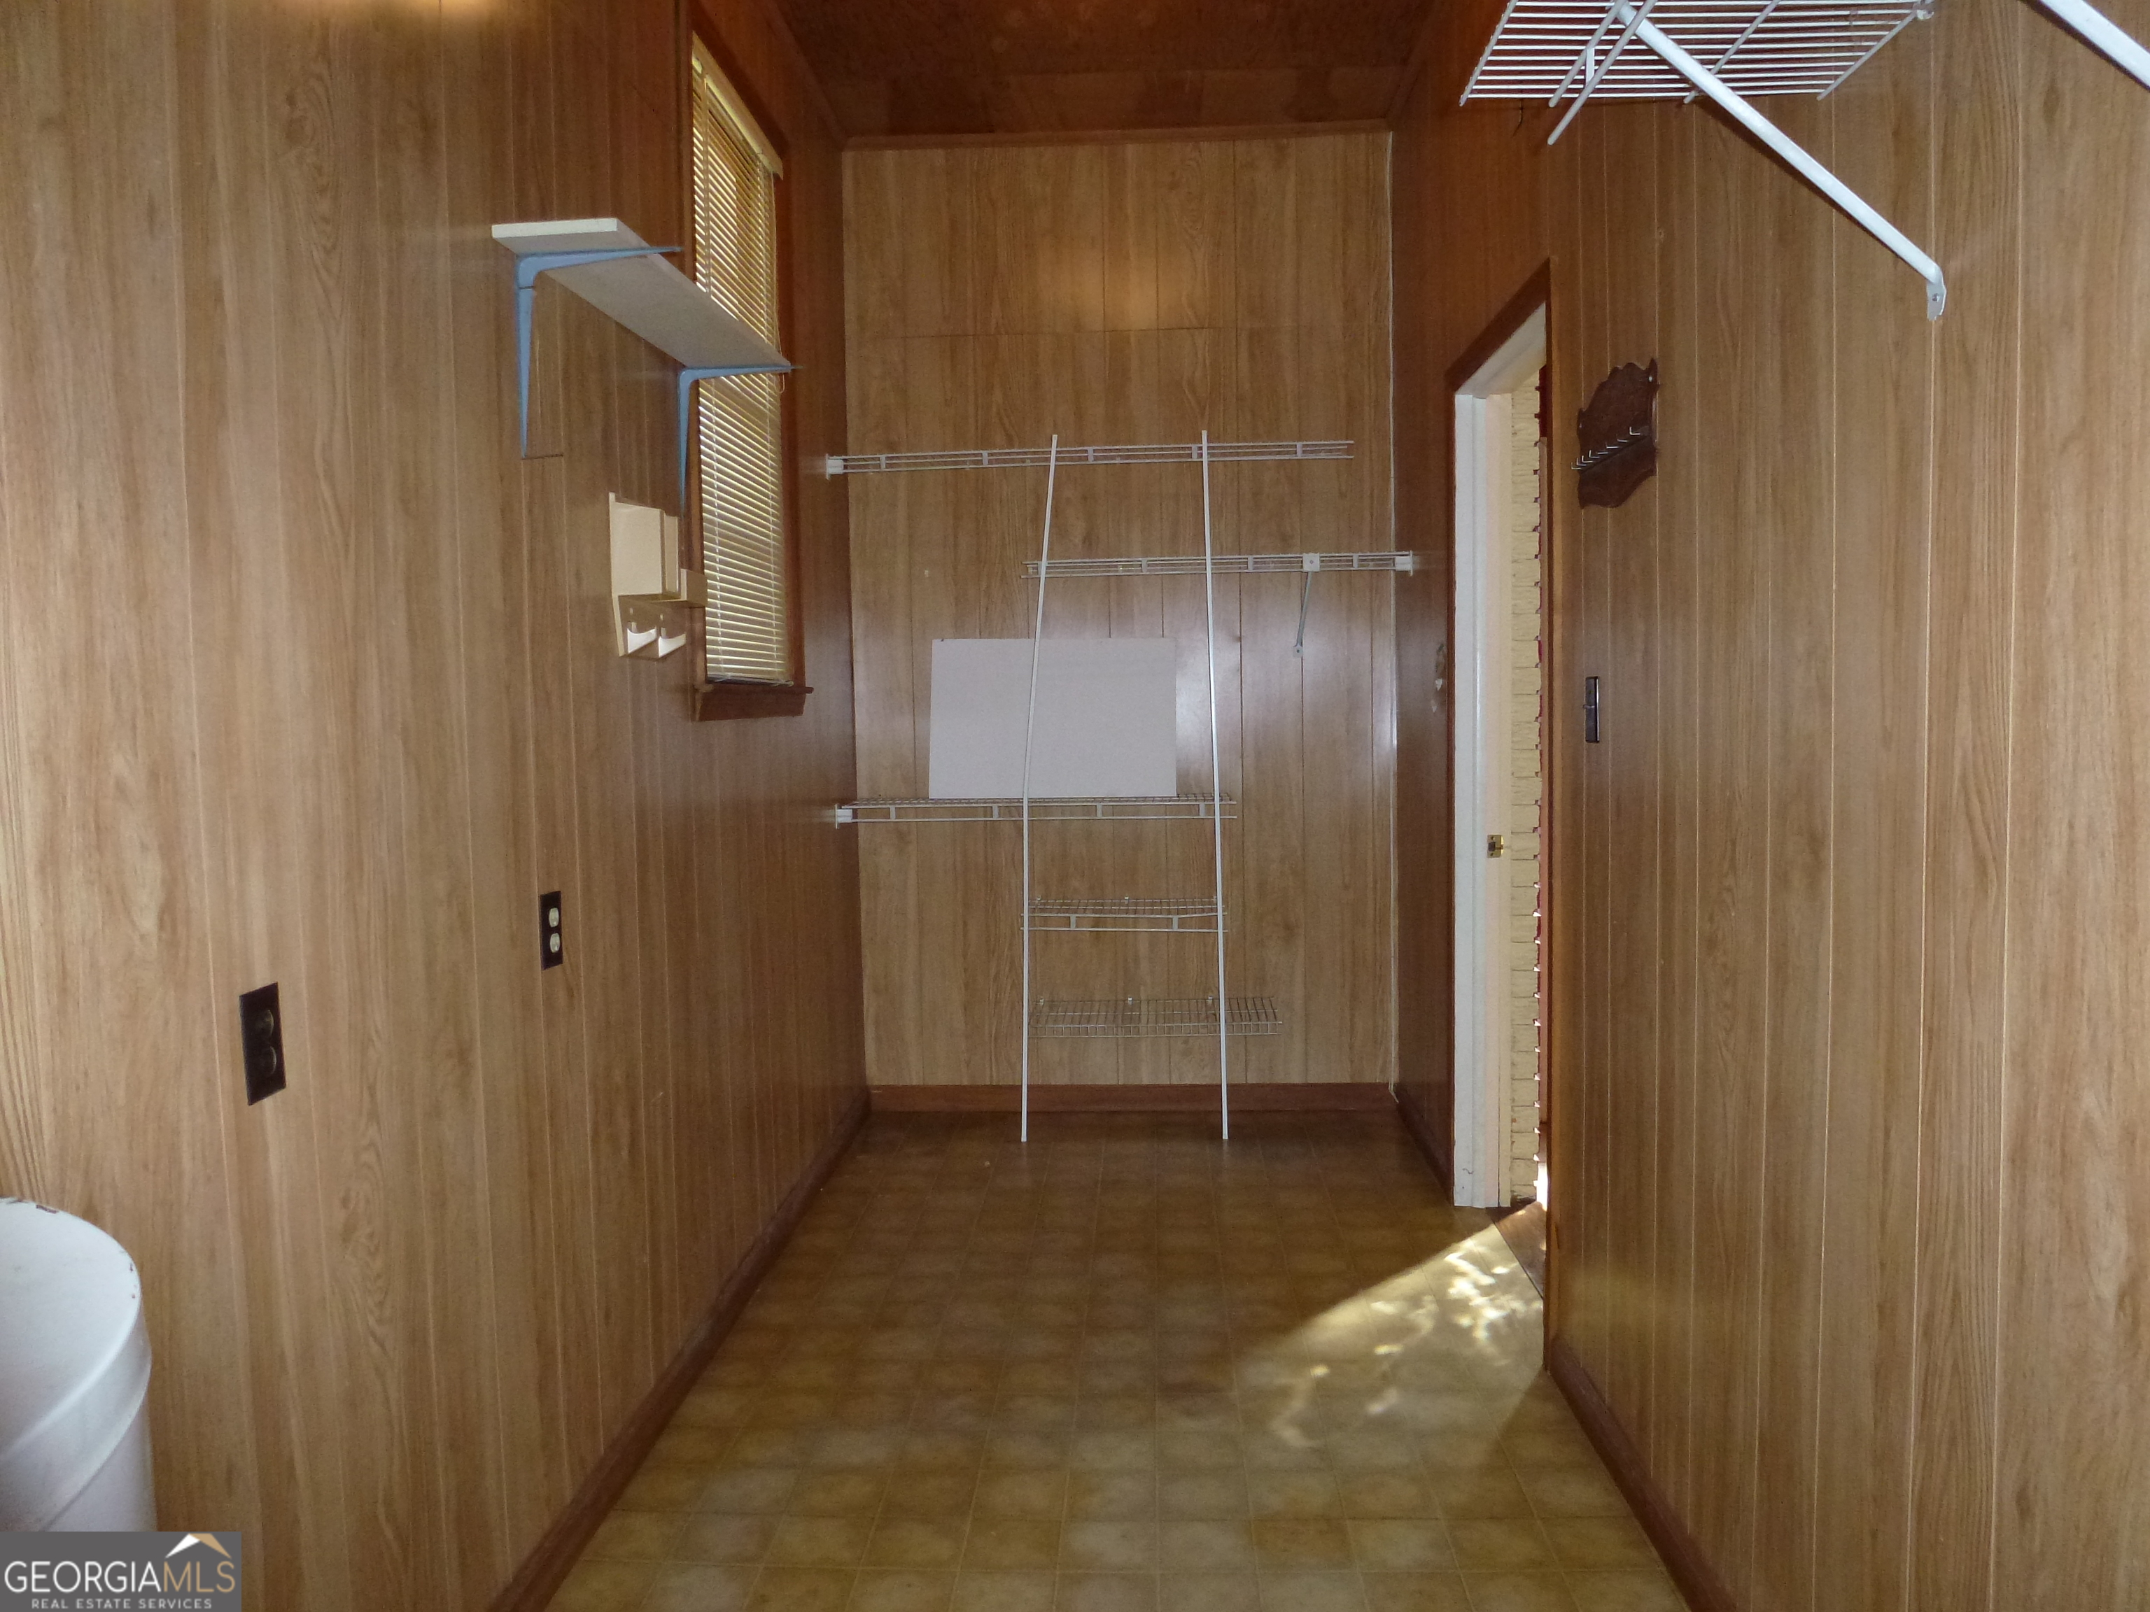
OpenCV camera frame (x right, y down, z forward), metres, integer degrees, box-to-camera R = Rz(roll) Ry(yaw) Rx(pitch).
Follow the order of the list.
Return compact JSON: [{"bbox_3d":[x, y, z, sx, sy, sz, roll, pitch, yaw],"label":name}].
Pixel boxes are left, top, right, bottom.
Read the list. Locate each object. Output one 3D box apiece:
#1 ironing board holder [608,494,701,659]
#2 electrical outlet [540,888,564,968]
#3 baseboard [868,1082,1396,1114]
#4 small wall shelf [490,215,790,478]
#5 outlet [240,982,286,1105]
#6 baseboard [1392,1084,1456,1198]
[{"bbox_3d":[-0.741,-0.408,2.711,0.085,0.281,0.320,-1,4,3],"label":"ironing board holder"},{"bbox_3d":[-0.800,0.191,2.282,0.010,0.114,0.070,-1,4,3],"label":"electrical outlet"},{"bbox_3d":[0.184,0.931,4.767,1.677,0.090,0.015,-1,4,3],"label":"baseboard"},{"bbox_3d":[-0.673,-0.696,2.527,0.247,0.311,0.860,-1,4,3],"label":"small wall shelf"},{"bbox_3d":[-0.839,0.245,1.541,0.010,0.113,0.069,-1,4,3],"label":"outlet"},{"bbox_3d":[1.001,0.950,4.293,0.015,0.090,0.848,-1,4,3],"label":"baseboard"}]

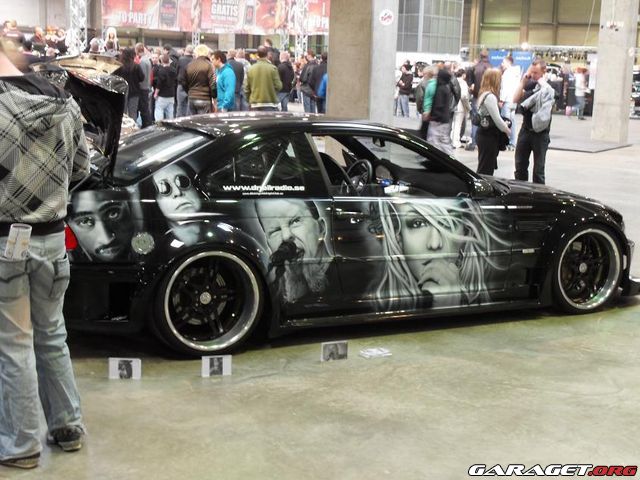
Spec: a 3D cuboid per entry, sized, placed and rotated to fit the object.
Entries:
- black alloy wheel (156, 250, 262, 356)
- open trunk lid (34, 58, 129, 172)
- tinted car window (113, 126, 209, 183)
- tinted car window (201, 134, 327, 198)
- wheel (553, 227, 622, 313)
[{"bbox_3d":[-0.650,0.321,5.713,0.600,0.600,0.250,-3,9,-27],"label":"black alloy wheel"},{"bbox_3d":[-1.508,-0.695,5.957,0.470,0.630,1.220,-3,9,-27],"label":"open trunk lid"},{"bbox_3d":[-1.097,-0.539,6.195,0.620,0.100,1.200,-31,21,-20],"label":"tinted car window"},{"bbox_3d":[-0.335,-0.420,5.820,0.800,0.390,0.070,-3,-17,-27],"label":"tinted car window"},{"bbox_3d":[1.759,0.188,6.939,0.600,0.600,0.240,-3,9,-27],"label":"wheel"}]

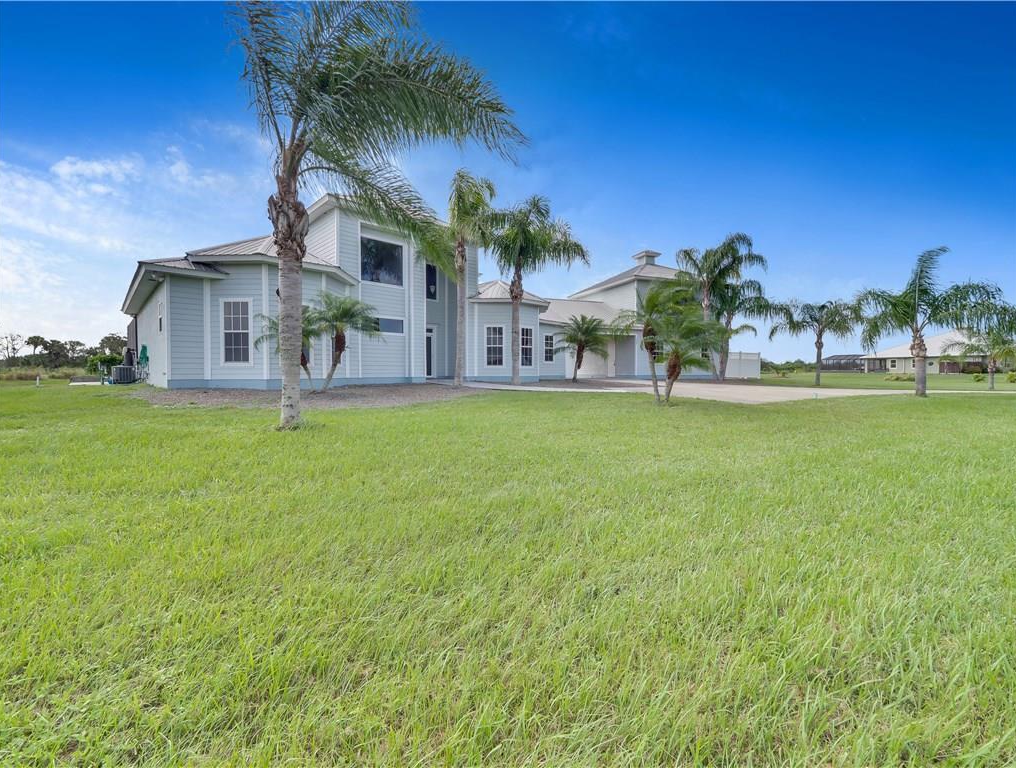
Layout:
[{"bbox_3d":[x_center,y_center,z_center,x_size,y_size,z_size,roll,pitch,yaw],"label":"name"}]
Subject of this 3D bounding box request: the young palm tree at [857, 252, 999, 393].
[{"bbox_3d":[16.307,-2.421,16.300,4.080,5.830,3.960,0,2,0],"label":"young palm tree"}]

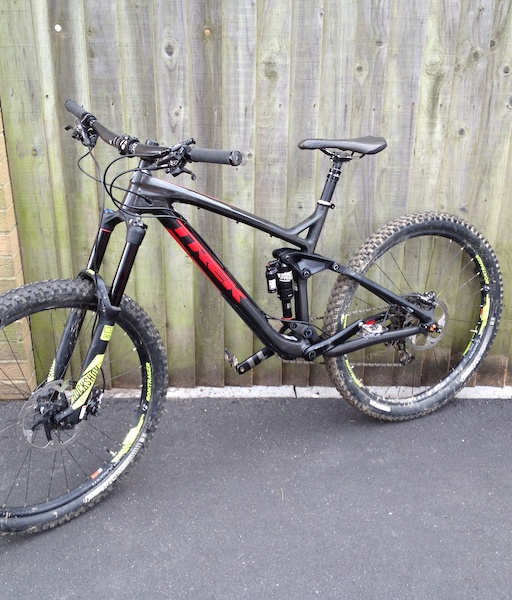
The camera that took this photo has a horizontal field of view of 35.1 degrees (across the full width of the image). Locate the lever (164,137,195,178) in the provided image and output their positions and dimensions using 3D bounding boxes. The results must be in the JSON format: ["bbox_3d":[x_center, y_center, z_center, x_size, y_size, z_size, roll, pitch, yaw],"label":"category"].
[{"bbox_3d":[-0.170,-0.314,1.792,0.072,0.072,0.088,-16,28,-36],"label":"lever"}]

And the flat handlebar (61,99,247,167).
[{"bbox_3d":[-0.290,-0.389,1.941,0.078,0.073,0.762,-16,28,-36],"label":"flat handlebar"}]

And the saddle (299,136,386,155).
[{"bbox_3d":[0.239,-0.425,2.239,0.277,0.056,0.140,-12,21,-26],"label":"saddle"}]

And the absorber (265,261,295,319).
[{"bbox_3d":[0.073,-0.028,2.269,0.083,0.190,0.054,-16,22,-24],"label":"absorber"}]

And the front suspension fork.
[{"bbox_3d":[-0.418,0.041,2.012,0.115,0.555,0.190,14,8,-43],"label":"front suspension fork"}]

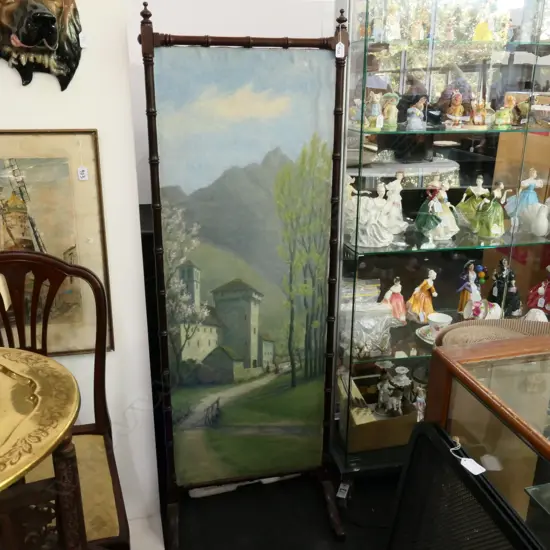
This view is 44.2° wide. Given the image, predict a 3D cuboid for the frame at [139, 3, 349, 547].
[{"bbox_3d":[-0.078,0.050,2.020,0.564,1.590,0.392,-4,19,-12],"label":"frame"}]

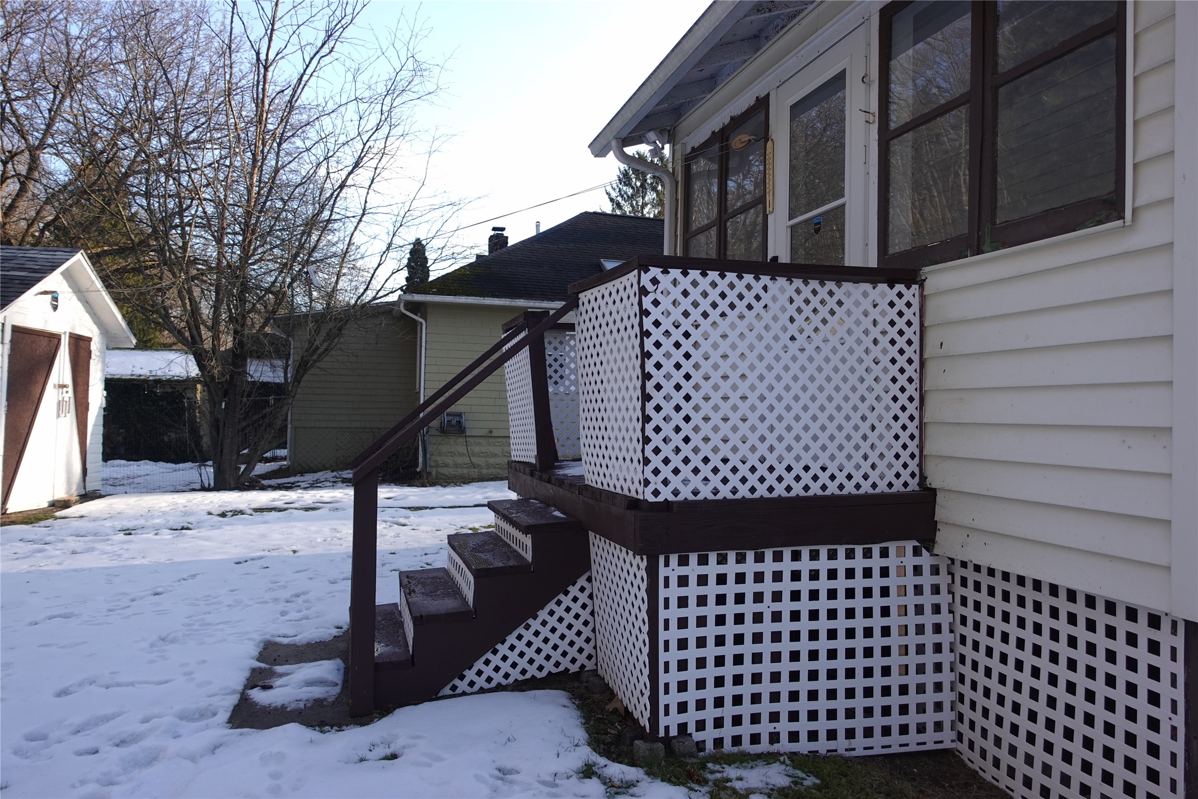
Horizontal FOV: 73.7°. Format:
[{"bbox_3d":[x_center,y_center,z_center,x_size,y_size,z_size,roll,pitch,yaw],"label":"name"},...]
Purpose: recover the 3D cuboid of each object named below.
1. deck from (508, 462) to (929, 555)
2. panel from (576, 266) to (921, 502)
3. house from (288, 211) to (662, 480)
[{"bbox_3d":[0.380,0.481,4.289,1.295,0.182,2.570,0,-1,-17],"label":"deck"},{"bbox_3d":[0.616,-0.055,3.427,1.208,0.865,0.789,0,-1,-17],"label":"panel"},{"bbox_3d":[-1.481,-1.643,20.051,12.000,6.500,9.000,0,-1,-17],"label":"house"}]

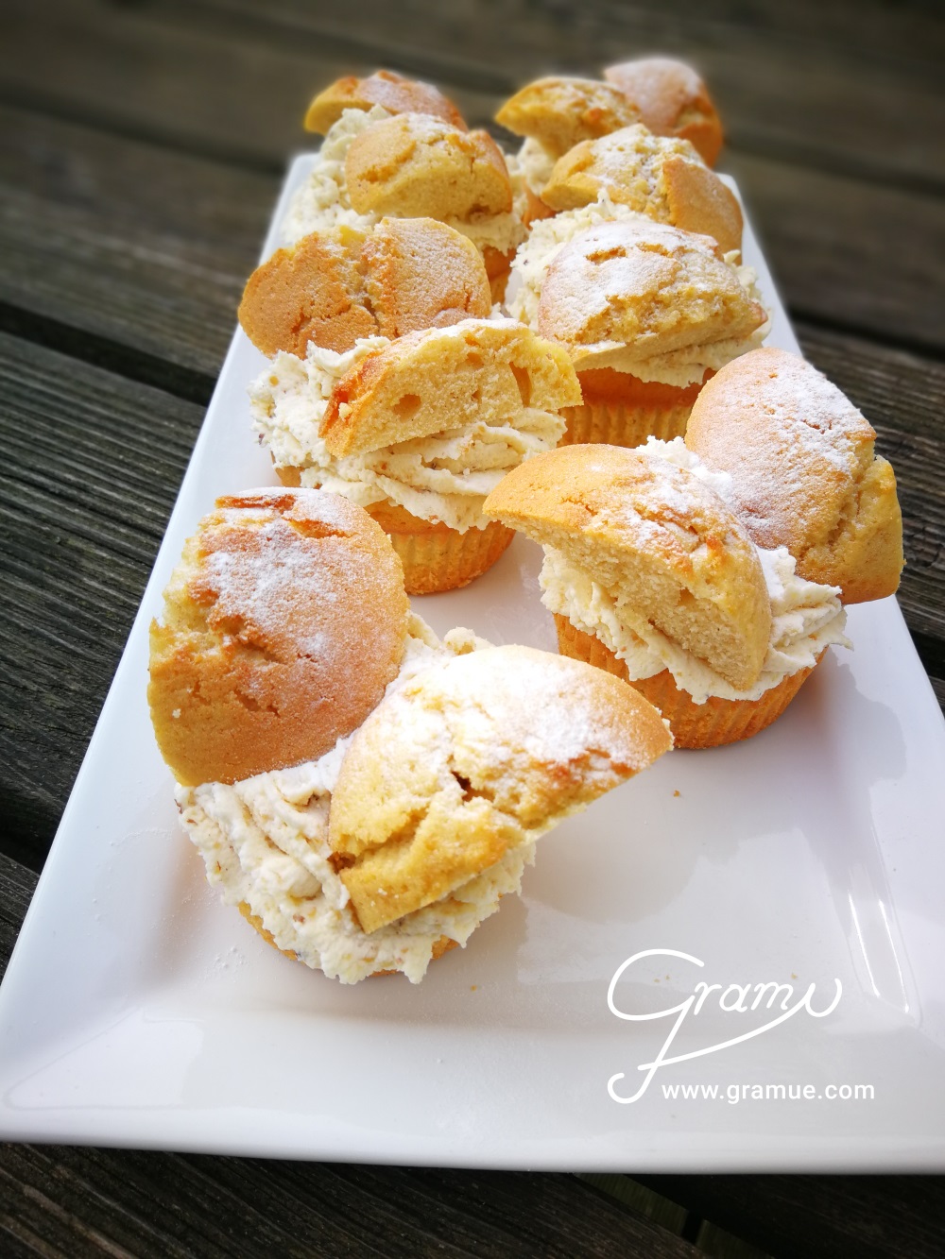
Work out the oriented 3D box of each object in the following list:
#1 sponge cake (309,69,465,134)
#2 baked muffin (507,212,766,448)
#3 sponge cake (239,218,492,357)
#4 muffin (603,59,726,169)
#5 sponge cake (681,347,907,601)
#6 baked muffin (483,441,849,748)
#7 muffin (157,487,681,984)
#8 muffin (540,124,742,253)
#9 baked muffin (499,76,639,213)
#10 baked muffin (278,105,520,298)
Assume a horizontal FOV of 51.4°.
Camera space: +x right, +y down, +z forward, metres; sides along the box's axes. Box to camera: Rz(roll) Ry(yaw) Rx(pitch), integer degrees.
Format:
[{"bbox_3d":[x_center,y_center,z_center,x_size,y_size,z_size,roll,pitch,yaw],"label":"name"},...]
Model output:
[{"bbox_3d":[-0.034,-0.201,0.383,0.066,0.037,0.047,2,47,0],"label":"sponge cake"},{"bbox_3d":[0.057,-0.105,0.331,0.087,0.071,0.079,2,47,0],"label":"baked muffin"},{"bbox_3d":[-0.030,-0.098,0.285,0.071,0.039,0.043,2,47,0],"label":"sponge cake"},{"bbox_3d":[0.083,-0.225,0.421,0.056,0.036,0.049,2,47,0],"label":"muffin"},{"bbox_3d":[0.076,-0.038,0.242,0.060,0.047,0.052,2,47,0],"label":"sponge cake"},{"bbox_3d":[0.048,-0.012,0.245,0.087,0.070,0.076,2,47,0],"label":"baked muffin"},{"bbox_3d":[-0.012,0.025,0.203,0.100,0.080,0.086,2,47,0],"label":"muffin"},{"bbox_3d":[0.059,-0.154,0.342,0.070,0.038,0.048,2,47,0],"label":"muffin"},{"bbox_3d":[0.052,-0.199,0.418,0.082,0.070,0.078,2,47,0],"label":"baked muffin"},{"bbox_3d":[-0.025,-0.154,0.369,0.084,0.078,0.078,2,47,0],"label":"baked muffin"}]

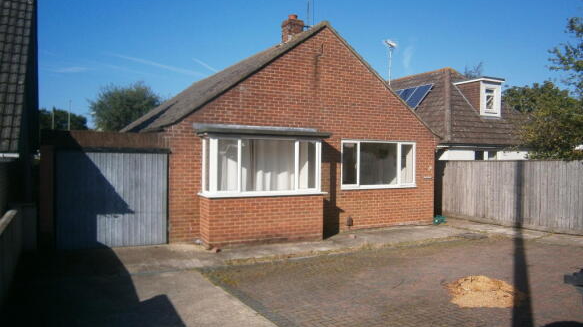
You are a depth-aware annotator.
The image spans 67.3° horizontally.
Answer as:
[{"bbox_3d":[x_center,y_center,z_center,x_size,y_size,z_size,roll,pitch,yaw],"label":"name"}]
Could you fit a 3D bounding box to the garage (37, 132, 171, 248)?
[{"bbox_3d":[-4.802,0.439,11.014,2.303,2.333,5.333,0,2,-26],"label":"garage"}]

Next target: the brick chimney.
[{"bbox_3d":[0.029,-3.810,12.660,0.525,0.858,0.525,0,2,-26],"label":"brick chimney"}]

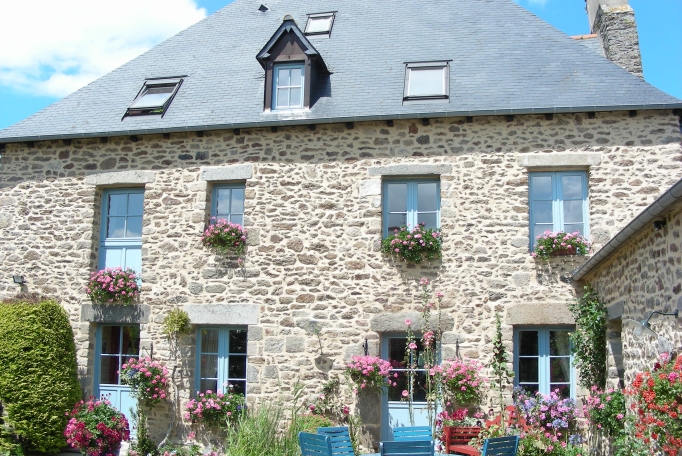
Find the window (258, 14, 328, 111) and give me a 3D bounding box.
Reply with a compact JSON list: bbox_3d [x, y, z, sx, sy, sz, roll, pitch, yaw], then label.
[{"bbox_3d":[-0.850,-2.896,13.997,1.140,1.770,1.350,-1,-9,12],"label":"window"}]

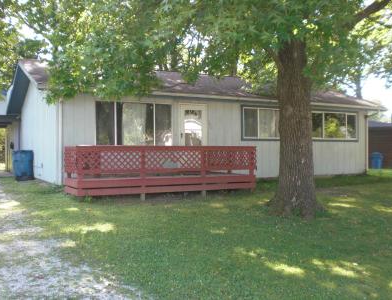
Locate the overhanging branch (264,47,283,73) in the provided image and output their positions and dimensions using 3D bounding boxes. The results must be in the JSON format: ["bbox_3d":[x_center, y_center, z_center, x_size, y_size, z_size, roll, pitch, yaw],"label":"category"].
[{"bbox_3d":[1.438,-1.680,8.150,0.330,0.480,0.250,0,-1,12],"label":"overhanging branch"}]

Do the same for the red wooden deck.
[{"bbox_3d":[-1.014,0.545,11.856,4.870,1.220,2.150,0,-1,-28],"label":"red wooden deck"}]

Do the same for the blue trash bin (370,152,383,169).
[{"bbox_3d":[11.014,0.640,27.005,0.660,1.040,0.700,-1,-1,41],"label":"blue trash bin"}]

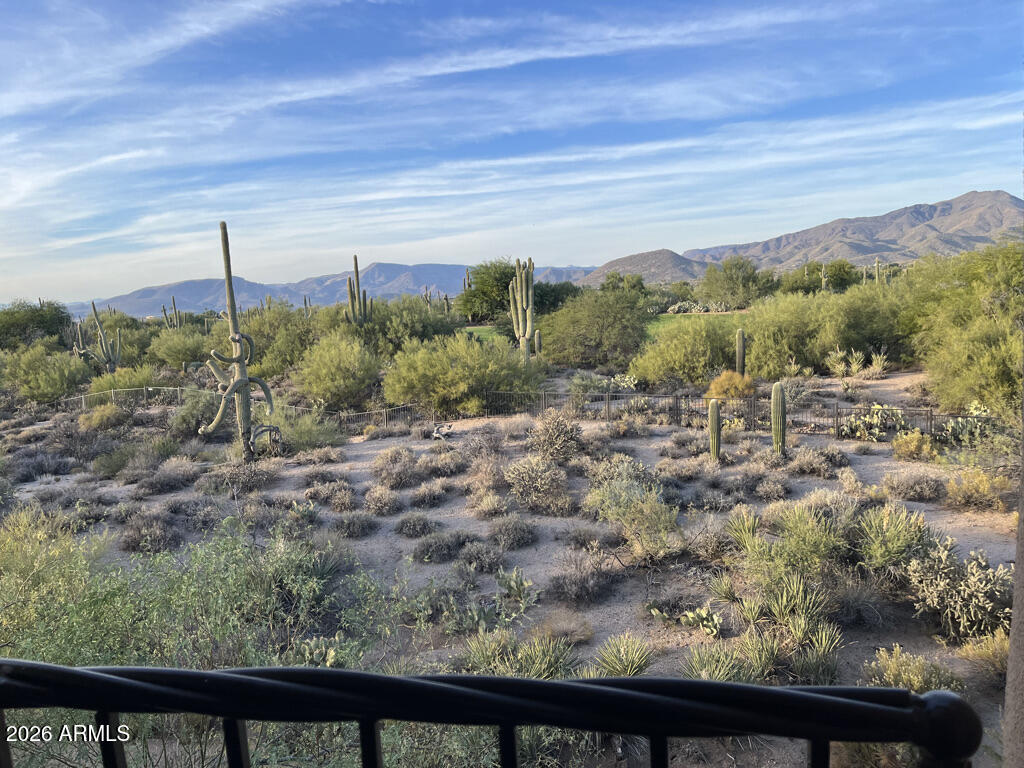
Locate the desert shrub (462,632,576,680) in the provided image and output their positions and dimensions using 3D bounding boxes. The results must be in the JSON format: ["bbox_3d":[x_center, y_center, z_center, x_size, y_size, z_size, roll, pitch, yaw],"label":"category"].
[{"bbox_3d":[0.105,3.340,9.533,1.443,0.564,0.938,-3,7,-1],"label":"desert shrub"}]

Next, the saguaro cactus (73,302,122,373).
[{"bbox_3d":[-32.415,-3.550,60.000,3.700,5.600,2.500,0,6,0],"label":"saguaro cactus"}]

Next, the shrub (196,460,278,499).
[{"bbox_3d":[-7.379,2.507,20.772,2.092,0.847,1.569,0,6,0],"label":"shrub"}]

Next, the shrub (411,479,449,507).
[{"bbox_3d":[-1.890,2.427,17.393,0.861,0.596,0.818,-4,8,-7],"label":"shrub"}]

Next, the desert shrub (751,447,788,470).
[{"bbox_3d":[6.772,1.916,20.237,0.949,0.557,0.854,0,9,18],"label":"desert shrub"}]

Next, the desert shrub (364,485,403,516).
[{"bbox_3d":[-2.859,2.518,16.945,0.839,0.626,0.797,-4,8,-10],"label":"desert shrub"}]

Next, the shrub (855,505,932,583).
[{"bbox_3d":[6.228,2.566,12.582,1.143,1.232,1.029,1,9,27],"label":"shrub"}]

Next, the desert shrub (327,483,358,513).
[{"bbox_3d":[-3.863,2.560,17.529,0.731,0.615,0.658,-5,7,-13],"label":"desert shrub"}]

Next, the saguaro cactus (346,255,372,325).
[{"bbox_3d":[-14.339,-7.583,71.689,2.300,8.759,2.000,-5,8,-11],"label":"saguaro cactus"}]

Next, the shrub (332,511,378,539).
[{"bbox_3d":[-3.444,3.046,16.920,0.986,0.449,0.916,0,6,0],"label":"shrub"}]

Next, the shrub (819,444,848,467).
[{"bbox_3d":[10.070,2.187,24.083,0.924,0.593,0.865,0,6,0],"label":"shrub"}]

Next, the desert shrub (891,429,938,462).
[{"bbox_3d":[10.625,1.575,20.314,1.125,0.815,1.013,1,9,28],"label":"desert shrub"}]

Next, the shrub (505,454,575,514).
[{"bbox_3d":[0.669,2.468,18.700,1.700,1.300,1.500,0,6,0],"label":"shrub"}]

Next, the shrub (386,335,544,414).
[{"bbox_3d":[-2.544,-0.721,39.723,8.250,3.870,6.187,0,6,0],"label":"shrub"}]

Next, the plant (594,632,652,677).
[{"bbox_3d":[1.415,3.511,9.950,0.743,0.560,0.743,-2,8,7],"label":"plant"}]

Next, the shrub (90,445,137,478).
[{"bbox_3d":[-13.516,2.551,25.941,1.556,1.044,1.478,-7,9,-28],"label":"shrub"}]

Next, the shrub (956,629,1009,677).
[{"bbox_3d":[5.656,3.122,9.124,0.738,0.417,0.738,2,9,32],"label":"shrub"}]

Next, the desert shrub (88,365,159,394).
[{"bbox_3d":[-30.627,-0.270,60.291,5.189,2.536,4.670,-7,9,-27],"label":"desert shrub"}]

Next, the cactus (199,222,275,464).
[{"bbox_3d":[-9.137,-1.292,25.512,2.520,7.995,1.600,0,6,0],"label":"cactus"}]

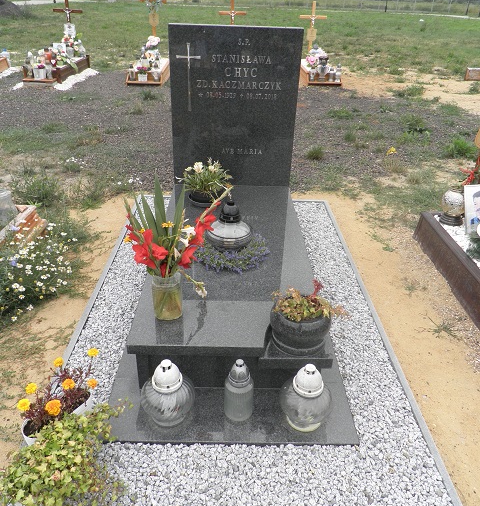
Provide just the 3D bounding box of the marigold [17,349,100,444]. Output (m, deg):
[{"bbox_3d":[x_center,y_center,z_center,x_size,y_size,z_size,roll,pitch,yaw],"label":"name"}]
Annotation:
[{"bbox_3d":[-0.621,0.534,1.536,0.270,0.280,0.180,-17,37,-29],"label":"marigold"}]

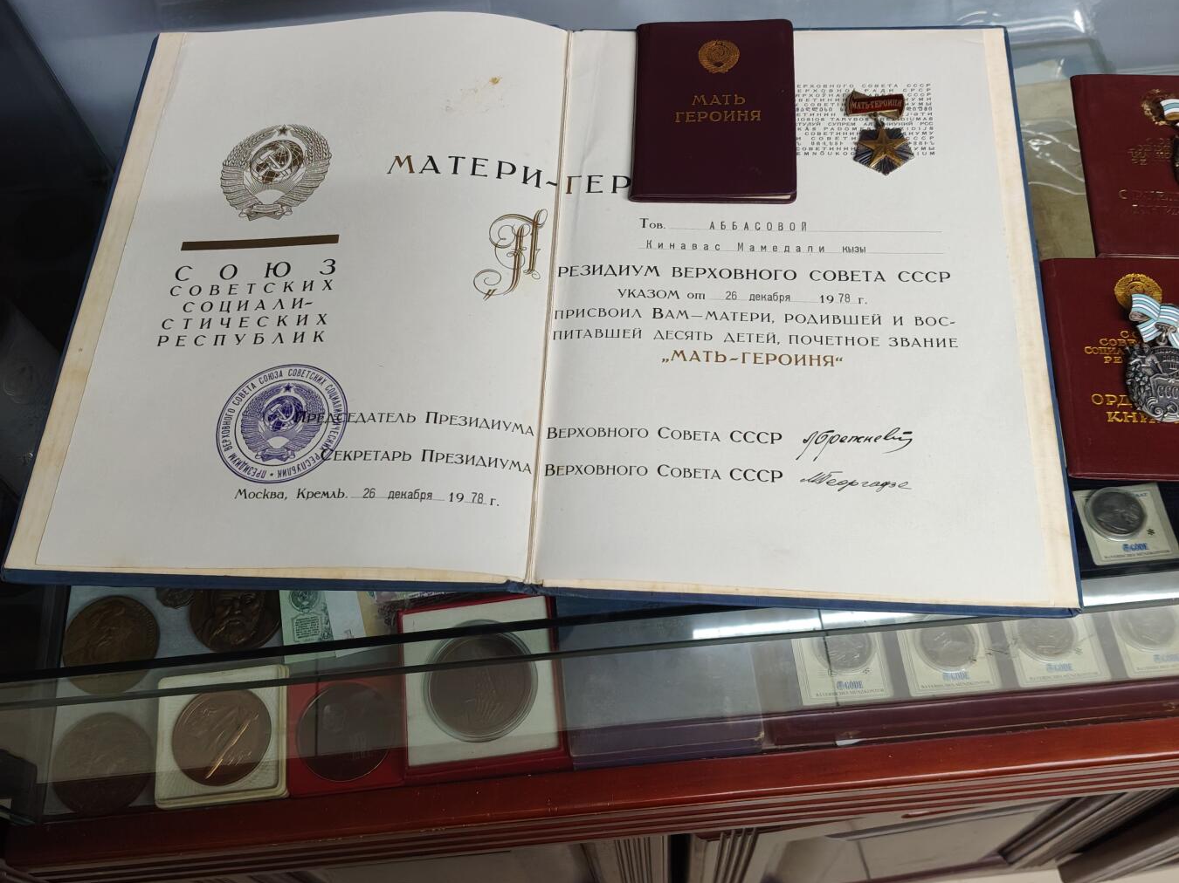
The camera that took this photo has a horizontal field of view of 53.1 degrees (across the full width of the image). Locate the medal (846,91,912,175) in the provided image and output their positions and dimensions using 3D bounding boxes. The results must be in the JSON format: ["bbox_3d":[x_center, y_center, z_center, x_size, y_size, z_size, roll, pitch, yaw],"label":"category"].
[{"bbox_3d":[0.133,-0.142,0.541,0.029,0.005,0.047,-2,65,3],"label":"medal"}]

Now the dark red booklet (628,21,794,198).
[{"bbox_3d":[0.058,-0.155,0.551,0.075,0.007,0.101,1,65,4],"label":"dark red booklet"}]

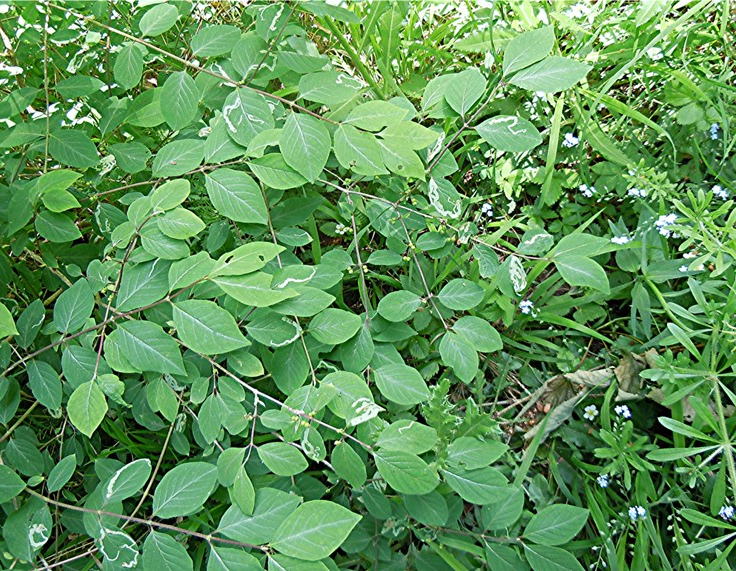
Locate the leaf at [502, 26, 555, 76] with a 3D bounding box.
[{"bbox_3d":[0.163,-0.238,0.670,0.039,0.010,0.080,44,80,10],"label":"leaf"}]

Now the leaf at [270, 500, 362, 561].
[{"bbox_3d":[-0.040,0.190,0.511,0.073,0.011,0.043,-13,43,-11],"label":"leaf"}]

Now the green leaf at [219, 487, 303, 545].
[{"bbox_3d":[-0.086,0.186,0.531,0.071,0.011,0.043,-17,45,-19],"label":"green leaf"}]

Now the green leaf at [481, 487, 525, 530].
[{"bbox_3d":[0.121,0.200,0.590,0.031,0.010,0.049,41,71,17],"label":"green leaf"}]

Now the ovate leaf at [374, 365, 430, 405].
[{"bbox_3d":[0.032,0.097,0.642,0.060,0.011,0.039,23,67,7],"label":"ovate leaf"}]

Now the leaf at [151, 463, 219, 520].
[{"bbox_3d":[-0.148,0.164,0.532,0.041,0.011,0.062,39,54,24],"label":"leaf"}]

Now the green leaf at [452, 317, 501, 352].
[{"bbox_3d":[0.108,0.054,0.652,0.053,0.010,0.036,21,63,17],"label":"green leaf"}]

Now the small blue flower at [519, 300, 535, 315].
[{"bbox_3d":[0.178,0.025,0.740,0.018,0.014,0.014,0,44,0],"label":"small blue flower"}]

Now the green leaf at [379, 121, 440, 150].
[{"bbox_3d":[0.042,-0.149,0.662,0.064,0.011,0.041,1,60,1],"label":"green leaf"}]

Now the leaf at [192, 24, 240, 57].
[{"bbox_3d":[-0.197,-0.316,0.850,0.069,0.012,0.043,-29,77,-7],"label":"leaf"}]

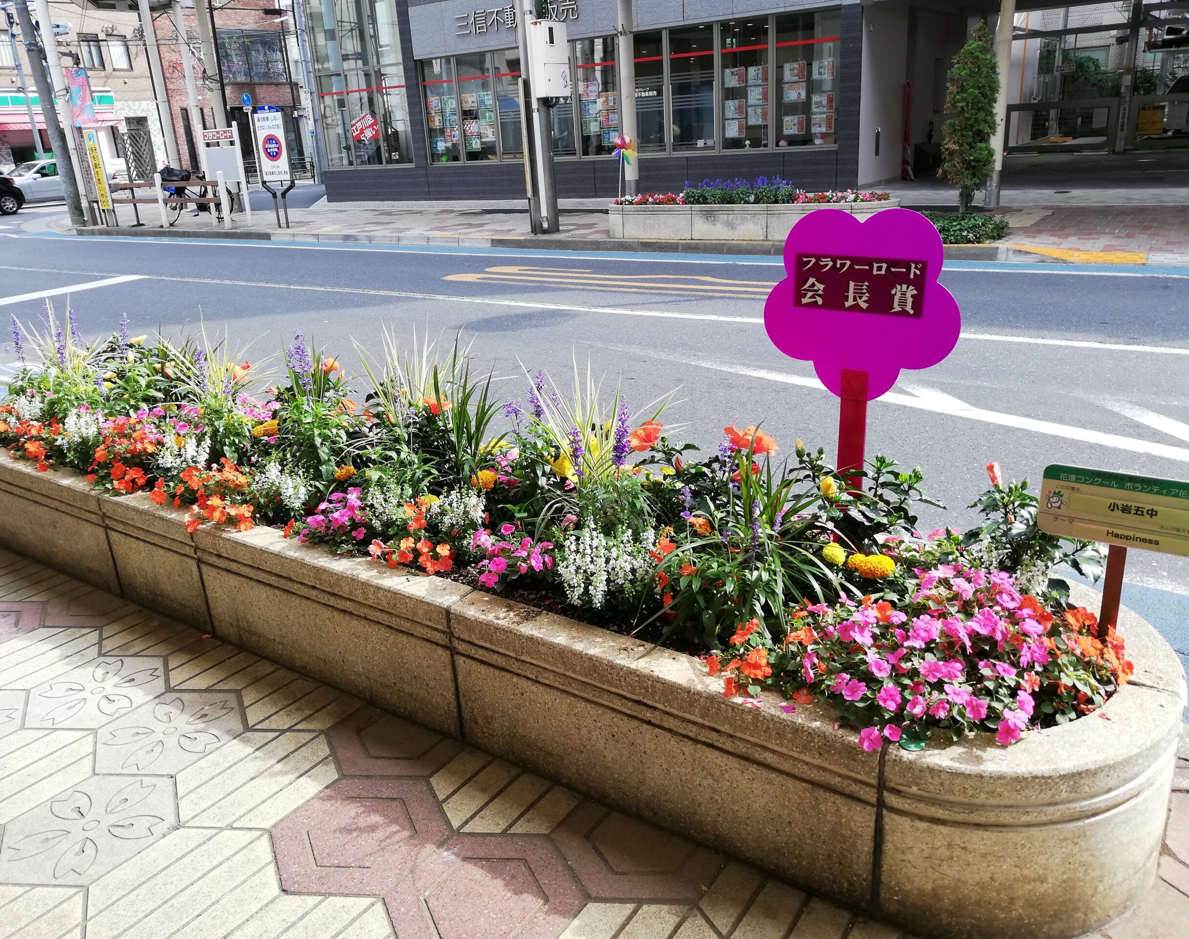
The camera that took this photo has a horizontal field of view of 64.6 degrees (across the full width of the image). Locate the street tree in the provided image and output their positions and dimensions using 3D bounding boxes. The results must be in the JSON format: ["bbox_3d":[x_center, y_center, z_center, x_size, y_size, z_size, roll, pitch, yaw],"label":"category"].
[{"bbox_3d":[3.861,-3.458,9.668,0.540,2.080,0.540,11,25,34],"label":"street tree"}]

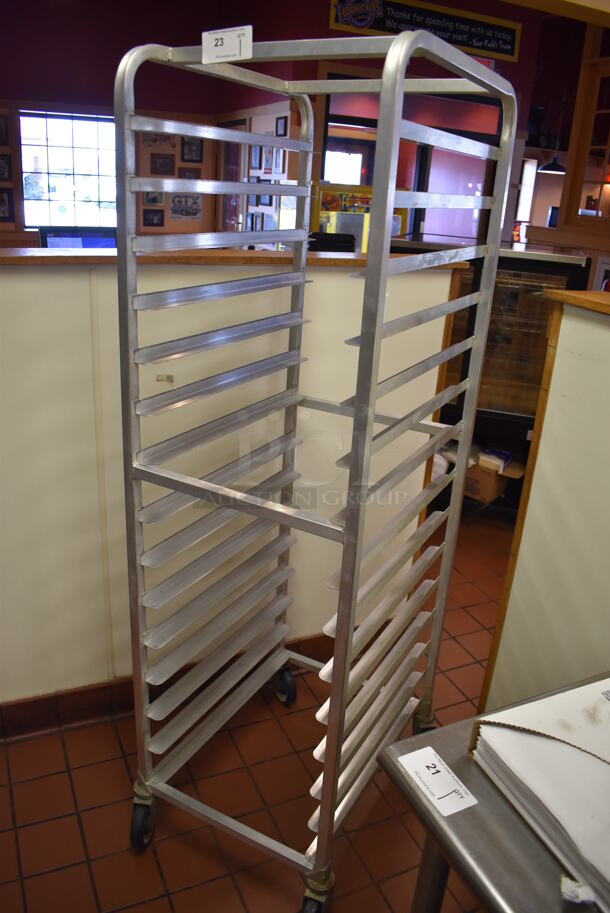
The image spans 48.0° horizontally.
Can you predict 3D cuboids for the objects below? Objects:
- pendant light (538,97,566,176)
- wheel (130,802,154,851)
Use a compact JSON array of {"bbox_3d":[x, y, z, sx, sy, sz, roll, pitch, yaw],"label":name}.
[{"bbox_3d":[2.128,-2.666,5.694,0.290,0.590,0.290,3,21,0],"label":"pendant light"},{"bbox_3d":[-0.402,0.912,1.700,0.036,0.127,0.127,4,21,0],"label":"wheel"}]

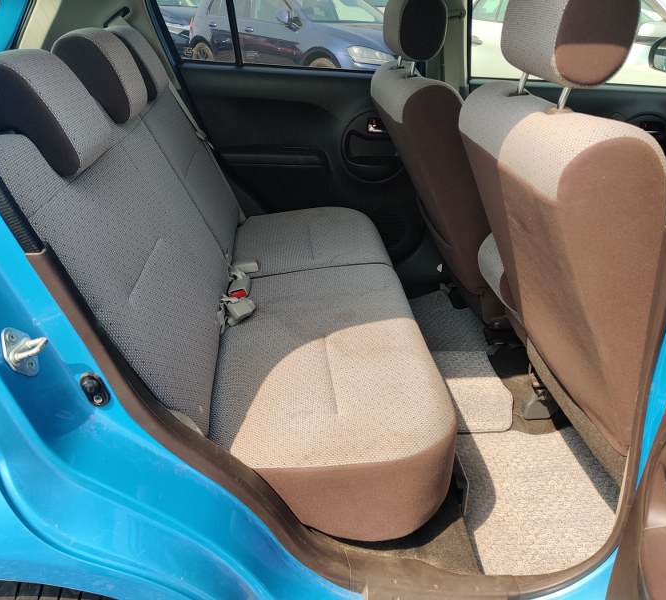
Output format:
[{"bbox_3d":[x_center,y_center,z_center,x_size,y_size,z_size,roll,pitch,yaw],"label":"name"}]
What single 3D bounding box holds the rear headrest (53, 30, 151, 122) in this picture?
[{"bbox_3d":[-0.485,-0.474,1.324,0.125,0.185,0.250,-18,27,3],"label":"rear headrest"}]

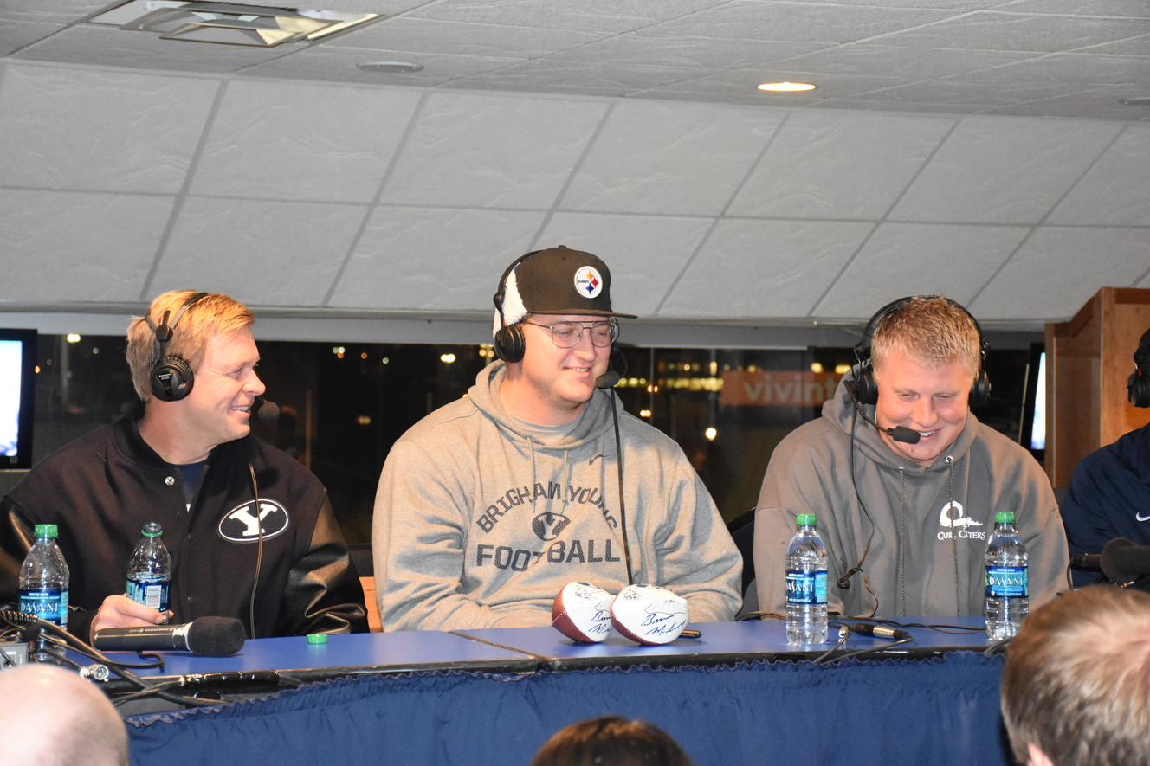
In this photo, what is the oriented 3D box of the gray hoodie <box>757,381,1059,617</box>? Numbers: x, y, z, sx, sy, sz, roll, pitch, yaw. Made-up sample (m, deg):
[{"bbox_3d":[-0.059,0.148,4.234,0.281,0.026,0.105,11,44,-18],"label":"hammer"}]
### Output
[{"bbox_3d":[0.598,0.315,4.460,0.540,0.650,0.420,0,-1,-7],"label":"gray hoodie"}]

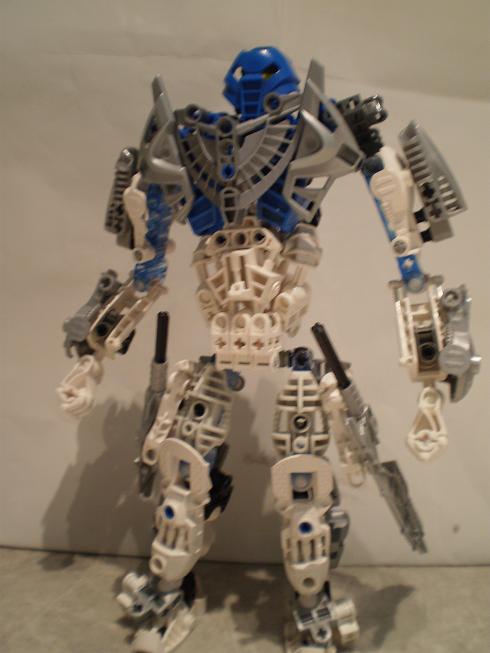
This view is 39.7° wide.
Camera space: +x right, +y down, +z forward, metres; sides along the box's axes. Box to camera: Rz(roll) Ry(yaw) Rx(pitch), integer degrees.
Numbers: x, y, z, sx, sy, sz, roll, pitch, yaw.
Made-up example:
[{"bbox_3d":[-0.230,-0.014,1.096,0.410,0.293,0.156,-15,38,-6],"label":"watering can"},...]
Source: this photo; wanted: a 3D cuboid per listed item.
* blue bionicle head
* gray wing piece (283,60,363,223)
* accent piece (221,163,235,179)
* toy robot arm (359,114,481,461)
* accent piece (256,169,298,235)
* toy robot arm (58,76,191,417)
[{"bbox_3d":[0.007,-0.089,0.252,0.029,0.030,0.026,3,15,27],"label":"blue bionicle head"},{"bbox_3d":[0.026,-0.061,0.231,0.027,0.053,0.019,2,6,19],"label":"gray wing piece"},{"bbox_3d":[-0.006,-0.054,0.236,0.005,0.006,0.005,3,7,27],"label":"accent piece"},{"bbox_3d":[0.058,-0.013,0.228,0.036,0.109,0.032,2,6,17],"label":"toy robot arm"},{"bbox_3d":[0.012,-0.043,0.241,0.016,0.022,0.012,3,7,25],"label":"accent piece"},{"bbox_3d":[-0.046,-0.029,0.266,0.041,0.124,0.036,4,7,32],"label":"toy robot arm"}]

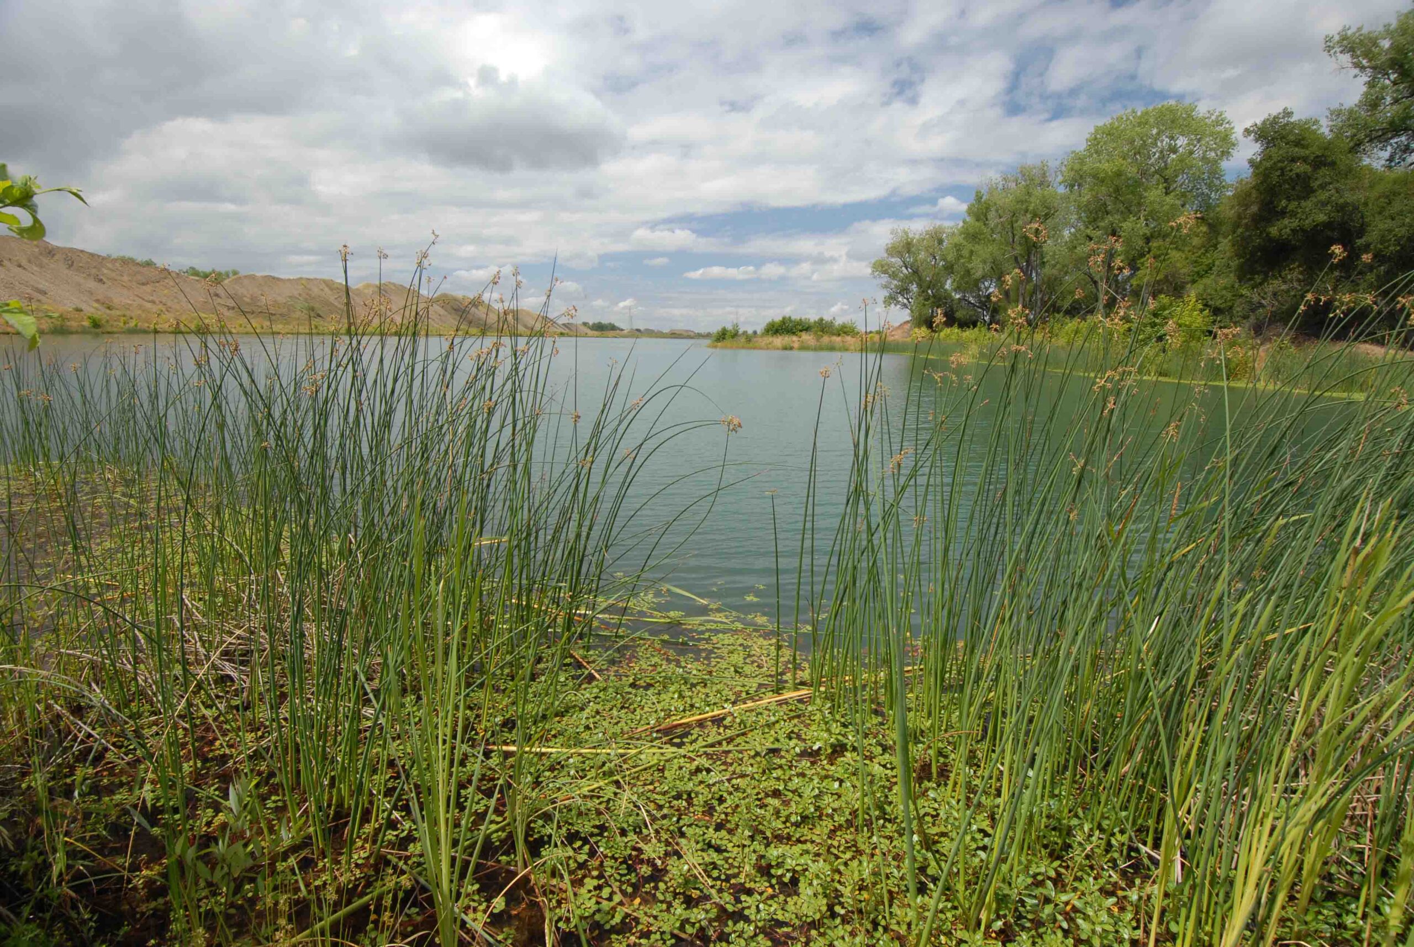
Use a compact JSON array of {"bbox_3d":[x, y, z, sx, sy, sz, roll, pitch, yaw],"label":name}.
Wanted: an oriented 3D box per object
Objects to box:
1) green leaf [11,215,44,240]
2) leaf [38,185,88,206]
[{"bbox_3d":[-1.151,-0.419,1.200,0.055,0.042,0.035,0,11,0],"label":"green leaf"},{"bbox_3d":[-1.091,-0.472,1.200,0.080,0.036,0.035,0,11,0],"label":"leaf"}]

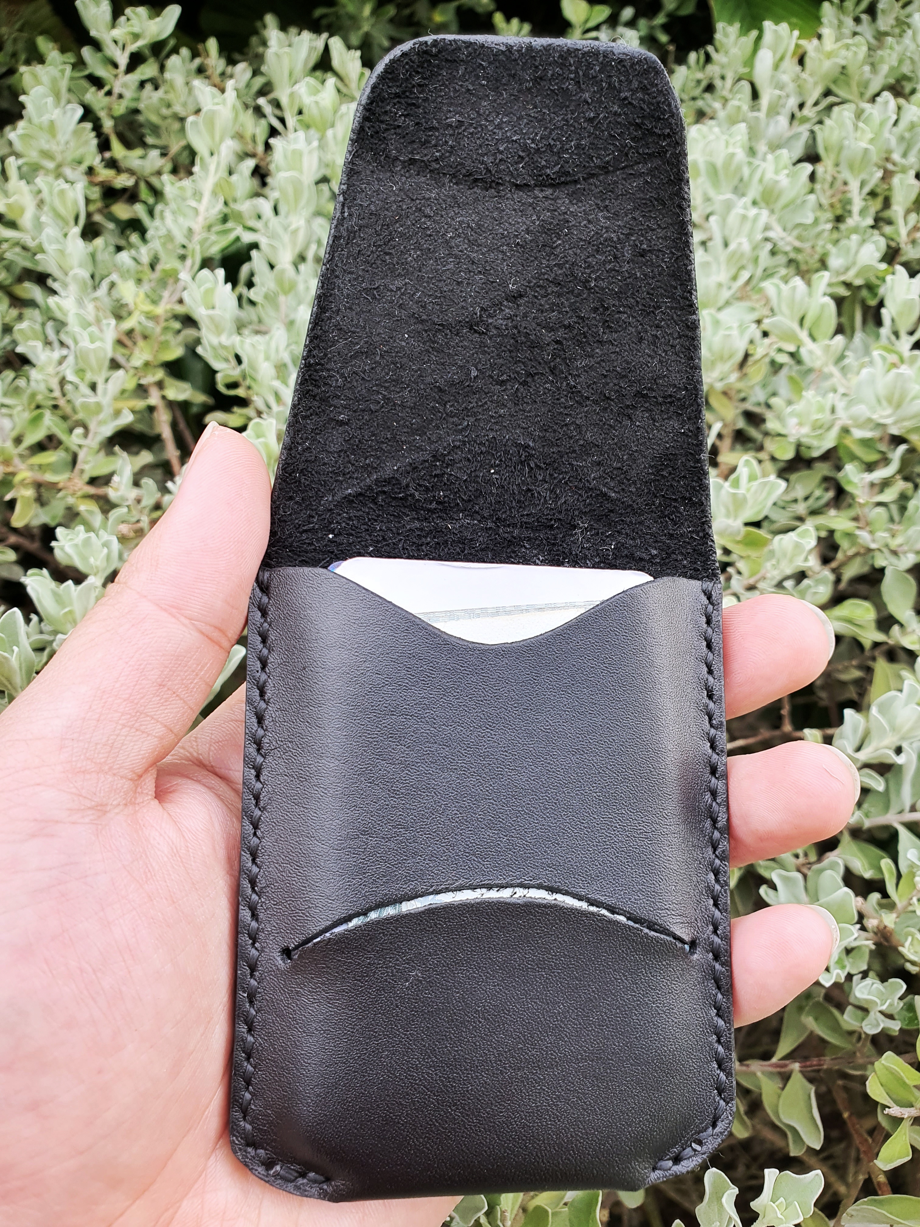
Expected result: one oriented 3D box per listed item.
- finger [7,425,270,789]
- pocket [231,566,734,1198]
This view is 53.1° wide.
[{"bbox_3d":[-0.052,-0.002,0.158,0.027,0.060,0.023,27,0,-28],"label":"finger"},{"bbox_3d":[0.004,0.043,0.148,0.079,0.099,0.014,0,-6,-4],"label":"pocket"}]

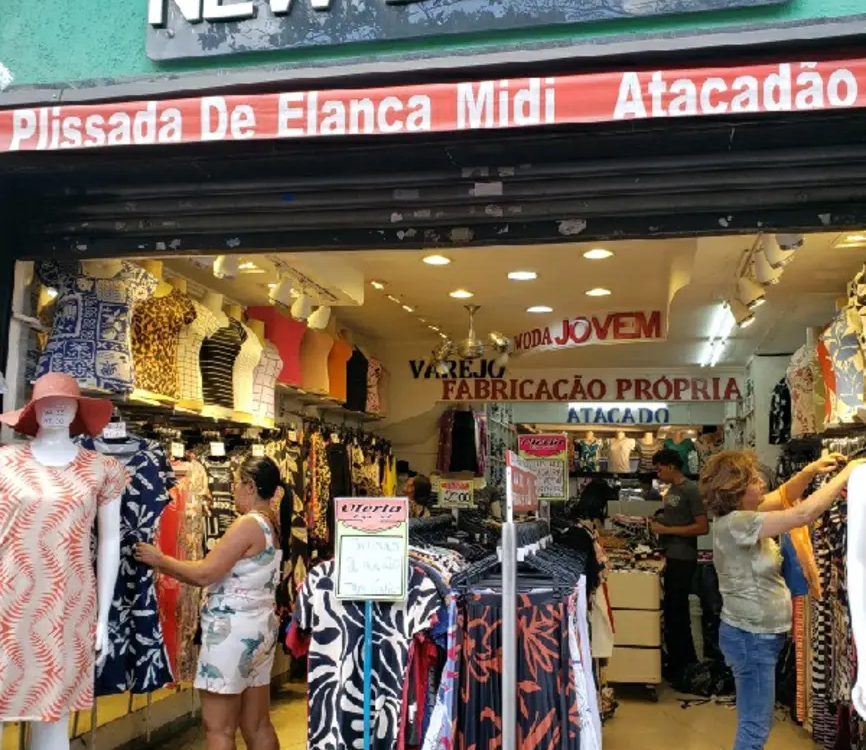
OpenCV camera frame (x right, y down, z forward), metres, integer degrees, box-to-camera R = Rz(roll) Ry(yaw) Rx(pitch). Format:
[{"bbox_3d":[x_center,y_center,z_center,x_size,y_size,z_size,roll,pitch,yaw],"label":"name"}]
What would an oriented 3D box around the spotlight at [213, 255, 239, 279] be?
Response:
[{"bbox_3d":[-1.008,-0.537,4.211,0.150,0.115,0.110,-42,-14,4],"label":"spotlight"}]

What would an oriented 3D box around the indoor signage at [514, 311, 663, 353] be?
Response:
[{"bbox_3d":[1.300,-0.377,7.439,1.383,0.270,0.080,-4,-10,36],"label":"indoor signage"}]

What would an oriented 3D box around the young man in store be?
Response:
[{"bbox_3d":[1.876,1.441,6.559,0.400,1.765,0.480,2,-8,-8],"label":"young man in store"}]

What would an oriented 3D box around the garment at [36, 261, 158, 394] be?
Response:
[{"bbox_3d":[-1.563,-0.231,4.040,0.520,0.630,0.270,7,-10,-38],"label":"garment"}]

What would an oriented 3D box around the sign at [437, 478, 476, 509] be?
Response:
[{"bbox_3d":[0.114,0.573,4.181,0.178,0.145,0.020,0,-8,12],"label":"sign"}]

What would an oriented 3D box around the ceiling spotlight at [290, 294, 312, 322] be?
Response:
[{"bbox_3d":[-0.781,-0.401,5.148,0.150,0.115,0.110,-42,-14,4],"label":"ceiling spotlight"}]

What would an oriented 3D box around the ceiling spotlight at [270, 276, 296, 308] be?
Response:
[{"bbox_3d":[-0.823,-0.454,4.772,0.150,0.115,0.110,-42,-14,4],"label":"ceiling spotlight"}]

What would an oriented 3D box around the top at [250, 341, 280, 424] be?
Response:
[{"bbox_3d":[-1.166,0.037,5.824,0.250,0.570,0.360,-2,-8,21],"label":"top"}]

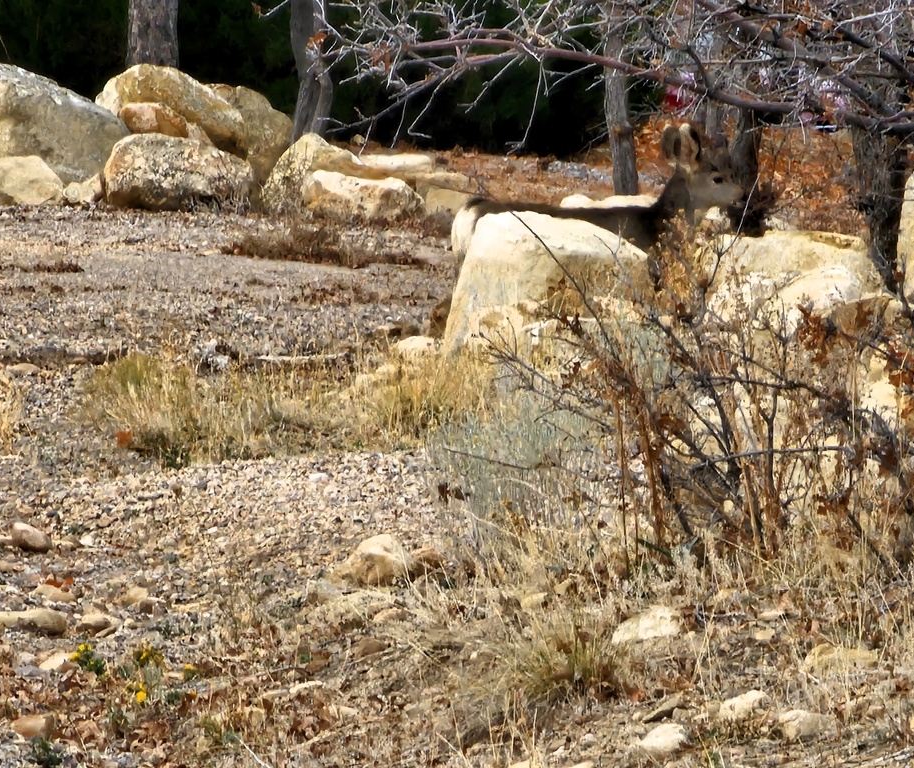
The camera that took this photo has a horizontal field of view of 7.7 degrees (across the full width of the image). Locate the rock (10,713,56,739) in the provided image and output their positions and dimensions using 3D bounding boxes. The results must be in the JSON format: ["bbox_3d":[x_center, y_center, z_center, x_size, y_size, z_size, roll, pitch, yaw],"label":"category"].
[{"bbox_3d":[-0.971,0.785,15.600,0.097,0.059,0.075,0,4,0],"label":"rock"}]

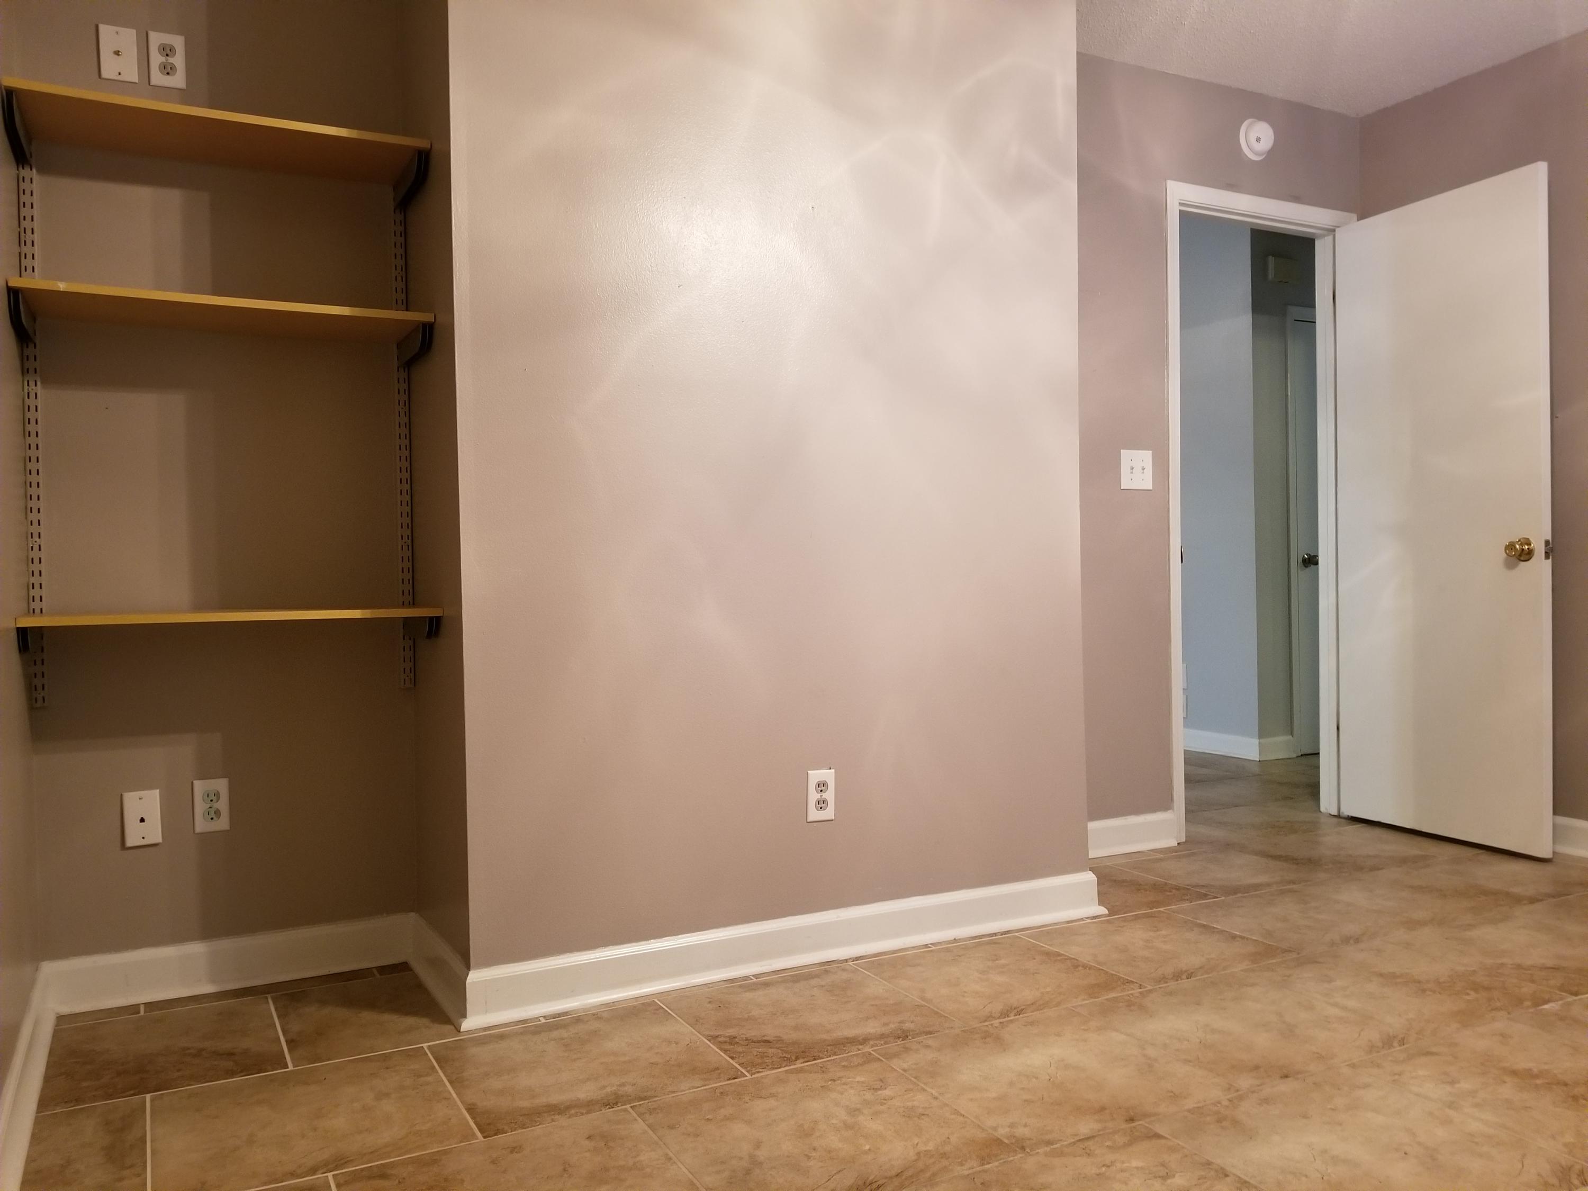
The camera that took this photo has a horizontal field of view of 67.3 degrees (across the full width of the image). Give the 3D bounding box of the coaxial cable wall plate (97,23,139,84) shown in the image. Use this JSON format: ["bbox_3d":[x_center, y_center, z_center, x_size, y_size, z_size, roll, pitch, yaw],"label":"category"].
[{"bbox_3d":[-1.416,-1.136,2.502,0.070,0.114,0.011,-1,1,-27],"label":"coaxial cable wall plate"}]

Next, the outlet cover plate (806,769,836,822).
[{"bbox_3d":[0.062,0.457,2.719,0.070,0.115,0.010,-1,1,-27],"label":"outlet cover plate"}]

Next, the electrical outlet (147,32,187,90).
[{"bbox_3d":[-1.336,-1.140,2.543,0.070,0.114,0.010,-1,1,-27],"label":"electrical outlet"}]

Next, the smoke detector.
[{"bbox_3d":[1.560,-1.531,3.993,0.134,0.134,0.045,-1,1,-27],"label":"smoke detector"}]

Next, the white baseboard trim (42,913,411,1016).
[{"bbox_3d":[-1.211,0.804,2.614,0.746,0.108,0.018,-1,1,-27],"label":"white baseboard trim"}]

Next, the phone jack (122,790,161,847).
[{"bbox_3d":[-1.374,0.471,2.515,0.070,0.114,0.009,-1,1,-28],"label":"phone jack"}]

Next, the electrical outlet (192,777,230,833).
[{"bbox_3d":[-1.264,0.457,2.589,0.070,0.114,0.010,-1,1,-27],"label":"electrical outlet"}]

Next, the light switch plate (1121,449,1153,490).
[{"bbox_3d":[1.085,-0.398,3.774,0.125,0.124,0.015,-1,1,-27],"label":"light switch plate"}]

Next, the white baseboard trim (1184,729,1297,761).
[{"bbox_3d":[2.143,0.712,5.772,0.254,0.105,0.516,-1,1,-27],"label":"white baseboard trim"}]

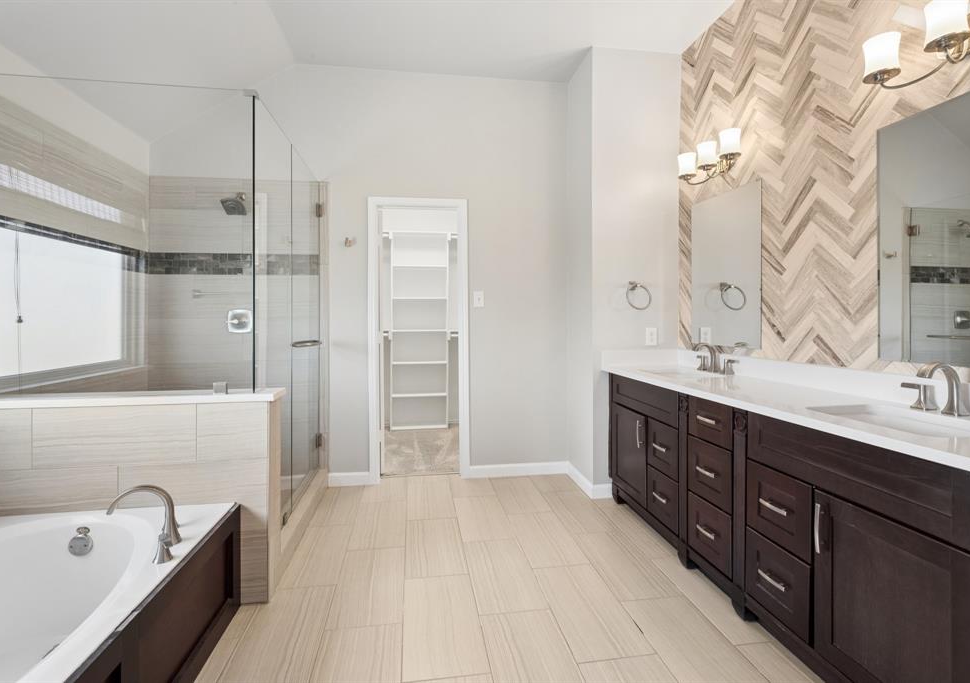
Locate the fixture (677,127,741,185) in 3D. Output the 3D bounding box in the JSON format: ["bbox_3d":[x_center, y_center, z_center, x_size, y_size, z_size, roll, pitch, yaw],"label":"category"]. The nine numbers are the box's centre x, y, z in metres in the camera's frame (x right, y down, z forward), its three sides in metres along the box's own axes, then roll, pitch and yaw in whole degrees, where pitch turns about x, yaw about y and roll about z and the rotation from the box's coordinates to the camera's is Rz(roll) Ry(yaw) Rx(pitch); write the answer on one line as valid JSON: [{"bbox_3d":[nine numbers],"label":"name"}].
[{"bbox_3d":[1.349,-1.058,2.494,0.210,0.220,0.490,0,3,-9],"label":"fixture"}]

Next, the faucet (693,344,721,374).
[{"bbox_3d":[1.317,0.097,2.520,0.175,0.172,0.075,0,3,-9],"label":"faucet"}]

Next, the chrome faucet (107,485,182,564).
[{"bbox_3d":[-1.147,0.595,1.460,0.250,0.210,0.280,-1,3,-18],"label":"chrome faucet"}]

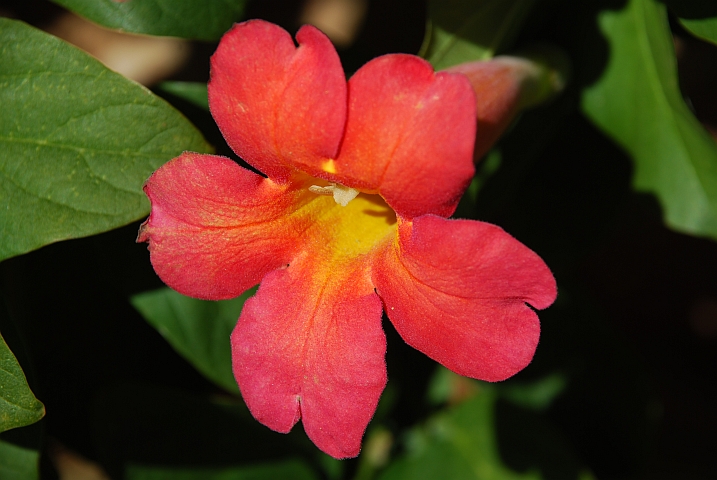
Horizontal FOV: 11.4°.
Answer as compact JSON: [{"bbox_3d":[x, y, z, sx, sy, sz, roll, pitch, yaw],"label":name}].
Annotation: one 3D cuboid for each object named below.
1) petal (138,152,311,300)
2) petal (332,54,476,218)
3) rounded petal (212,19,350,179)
[{"bbox_3d":[-0.019,-0.002,0.500,0.024,0.021,0.007,-3,-3,7],"label":"petal"},{"bbox_3d":[0.007,-0.014,0.501,0.020,0.022,0.007,18,-14,-8],"label":"petal"},{"bbox_3d":[-0.011,-0.019,0.501,0.019,0.024,0.007,-14,-16,5],"label":"rounded petal"}]

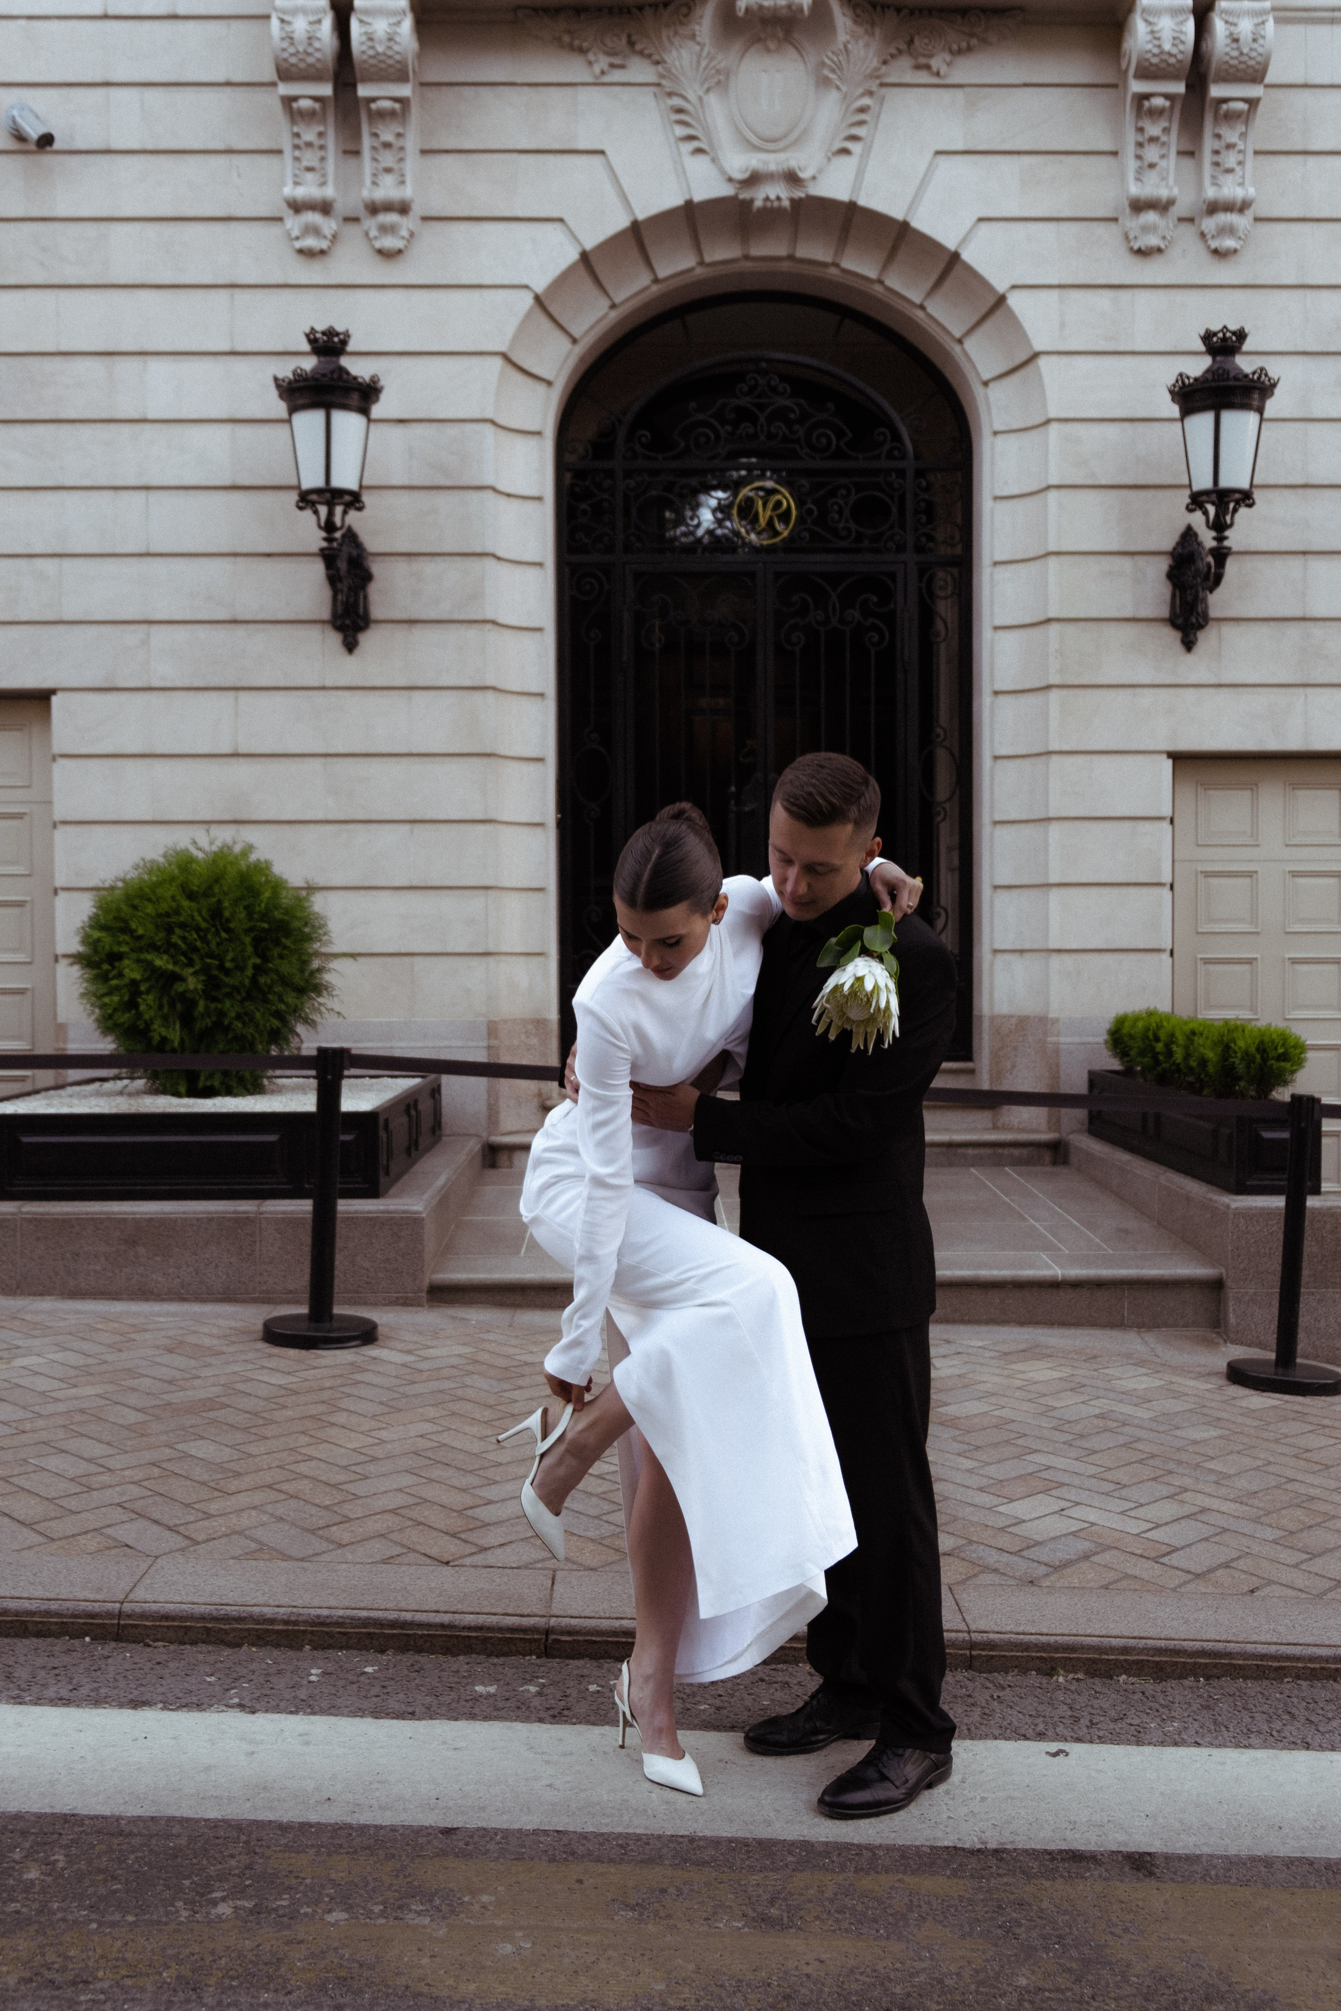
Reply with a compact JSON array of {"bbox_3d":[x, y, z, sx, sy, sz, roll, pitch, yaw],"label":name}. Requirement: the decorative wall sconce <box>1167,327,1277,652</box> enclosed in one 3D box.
[{"bbox_3d":[2.502,-2.360,8.429,0.522,1.356,0.818,0,2,-1],"label":"decorative wall sconce"}]

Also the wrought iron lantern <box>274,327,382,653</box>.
[{"bbox_3d":[-1.517,-2.337,8.351,0.522,1.332,0.857,0,2,-1],"label":"wrought iron lantern"}]

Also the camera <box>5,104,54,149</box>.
[{"bbox_3d":[-2.984,-4.096,8.589,0.256,0.118,0.118,46,23,22],"label":"camera"}]

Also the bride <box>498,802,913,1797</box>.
[{"bbox_3d":[0.057,0.481,3.040,0.650,1.619,0.552,-1,2,-31],"label":"bride"}]

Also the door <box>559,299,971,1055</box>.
[{"bbox_3d":[0.481,-1.641,9.322,2.096,3.836,0.148,0,2,-1],"label":"door"}]

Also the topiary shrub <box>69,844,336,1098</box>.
[{"bbox_3d":[-1.943,-0.140,7.704,1.073,1.050,1.044,0,2,-1],"label":"topiary shrub"}]

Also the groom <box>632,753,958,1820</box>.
[{"bbox_3d":[0.169,0.444,3.110,0.473,1.728,0.532,-2,2,-43],"label":"groom"}]

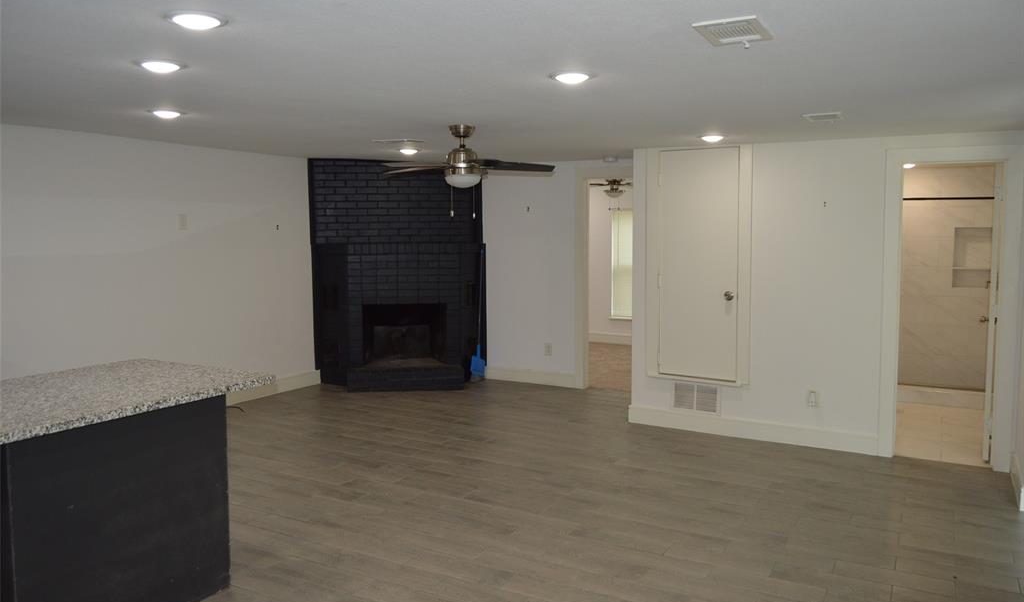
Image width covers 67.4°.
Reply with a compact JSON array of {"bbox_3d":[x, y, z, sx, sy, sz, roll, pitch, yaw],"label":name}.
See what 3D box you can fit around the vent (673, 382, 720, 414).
[{"bbox_3d":[1.481,0.778,6.172,0.401,0.236,0.020,3,6,32],"label":"vent"}]

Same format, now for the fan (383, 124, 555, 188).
[{"bbox_3d":[-0.287,-0.958,5.117,1.143,0.419,1.200,-1,5,0],"label":"fan"}]

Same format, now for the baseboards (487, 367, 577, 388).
[{"bbox_3d":[0.189,0.816,8.255,1.120,0.147,0.020,3,6,32],"label":"baseboards"}]

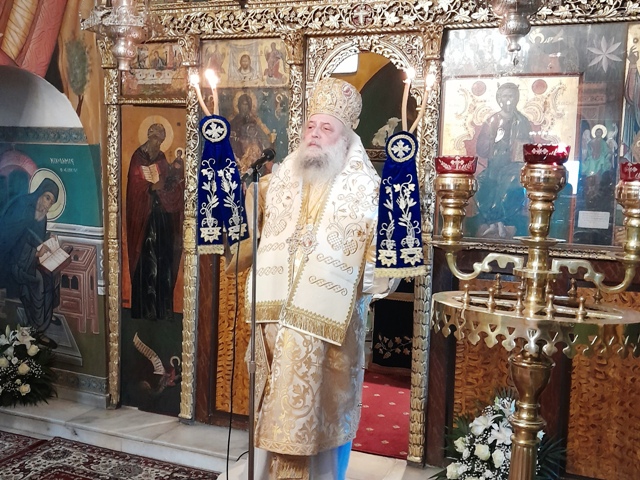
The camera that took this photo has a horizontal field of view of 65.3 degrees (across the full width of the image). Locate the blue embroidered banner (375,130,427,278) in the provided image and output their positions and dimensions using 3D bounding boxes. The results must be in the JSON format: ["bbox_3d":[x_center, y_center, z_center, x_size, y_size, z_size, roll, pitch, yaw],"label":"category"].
[{"bbox_3d":[0.300,-0.132,1.860,0.195,0.550,0.080,1,6,13],"label":"blue embroidered banner"}]

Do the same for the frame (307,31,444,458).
[{"bbox_3d":[0.236,0.055,2.565,0.685,2.146,0.130,4,6,15],"label":"frame"}]

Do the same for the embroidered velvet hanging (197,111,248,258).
[{"bbox_3d":[-0.395,-0.225,2.020,0.205,0.565,0.080,0,6,-4],"label":"embroidered velvet hanging"}]

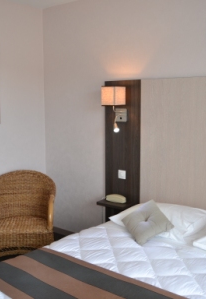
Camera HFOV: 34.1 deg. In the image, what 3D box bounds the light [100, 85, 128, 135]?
[{"bbox_3d":[0.103,-0.353,2.974,0.150,0.402,0.200,7,10,39],"label":"light"}]

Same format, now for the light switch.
[{"bbox_3d":[0.176,0.234,3.121,0.081,0.081,0.012,7,10,39],"label":"light switch"}]

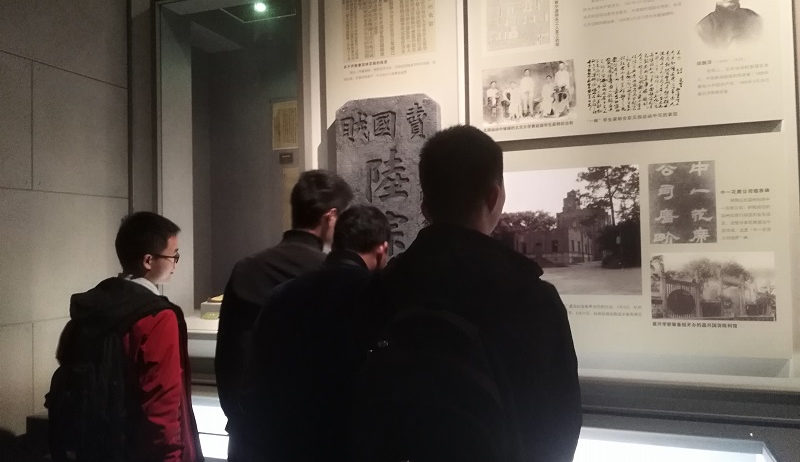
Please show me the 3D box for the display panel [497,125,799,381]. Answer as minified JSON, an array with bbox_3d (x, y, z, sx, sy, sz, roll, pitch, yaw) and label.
[{"bbox_3d":[0.918,0.096,2.461,1.205,0.901,0.055,-2,-2,19],"label":"display panel"}]

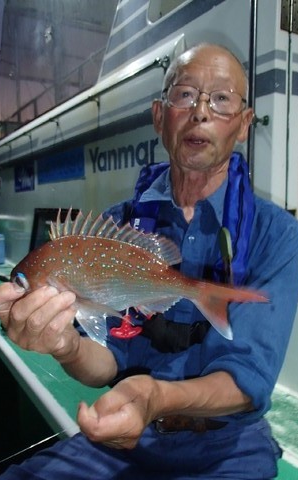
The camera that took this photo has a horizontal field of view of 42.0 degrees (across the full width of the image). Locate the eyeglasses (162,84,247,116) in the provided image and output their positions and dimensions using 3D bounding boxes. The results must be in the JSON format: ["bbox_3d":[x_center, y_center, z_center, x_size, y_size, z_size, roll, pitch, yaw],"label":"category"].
[{"bbox_3d":[0.107,-0.243,0.702,0.140,0.043,0.140,11,14,11],"label":"eyeglasses"}]

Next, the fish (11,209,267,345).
[{"bbox_3d":[-0.006,0.051,0.475,0.310,0.160,0.050,6,2,-10],"label":"fish"}]

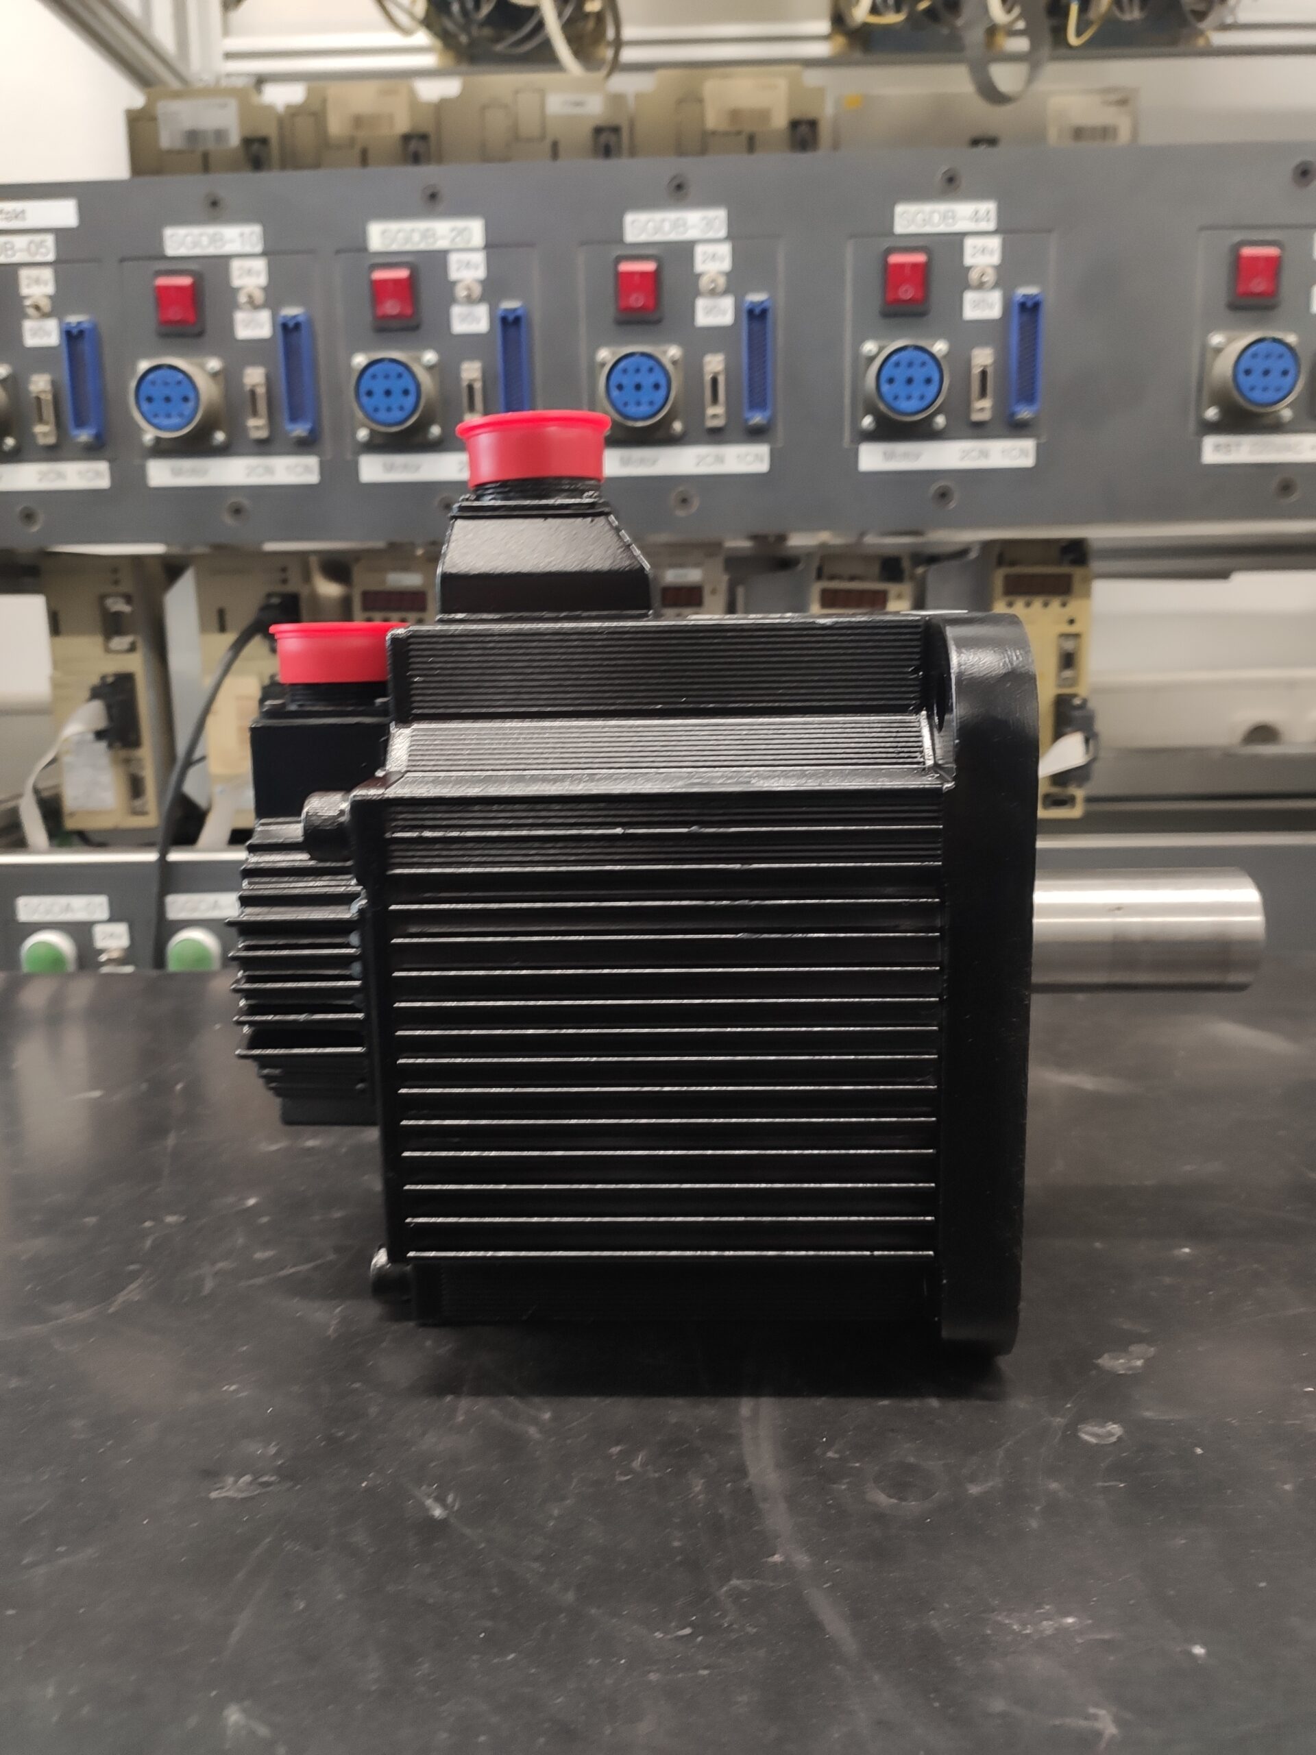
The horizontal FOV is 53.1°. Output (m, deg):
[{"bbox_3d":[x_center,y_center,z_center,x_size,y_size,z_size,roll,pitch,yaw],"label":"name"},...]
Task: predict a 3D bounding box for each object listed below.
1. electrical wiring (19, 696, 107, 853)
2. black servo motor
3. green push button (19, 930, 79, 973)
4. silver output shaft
[{"bbox_3d":[-0.327,-0.057,0.725,0.050,0.088,0.040,-1,12,2],"label":"electrical wiring"},{"bbox_3d":[-0.014,-0.009,0.372,0.195,0.233,0.180,-1,12,2],"label":"black servo motor"},{"bbox_3d":[-0.323,0.044,0.698,0.030,0.030,0.016,-1,12,2],"label":"green push button"},{"bbox_3d":[0.123,0.015,0.372,0.079,0.035,0.035,-1,12,2],"label":"silver output shaft"}]

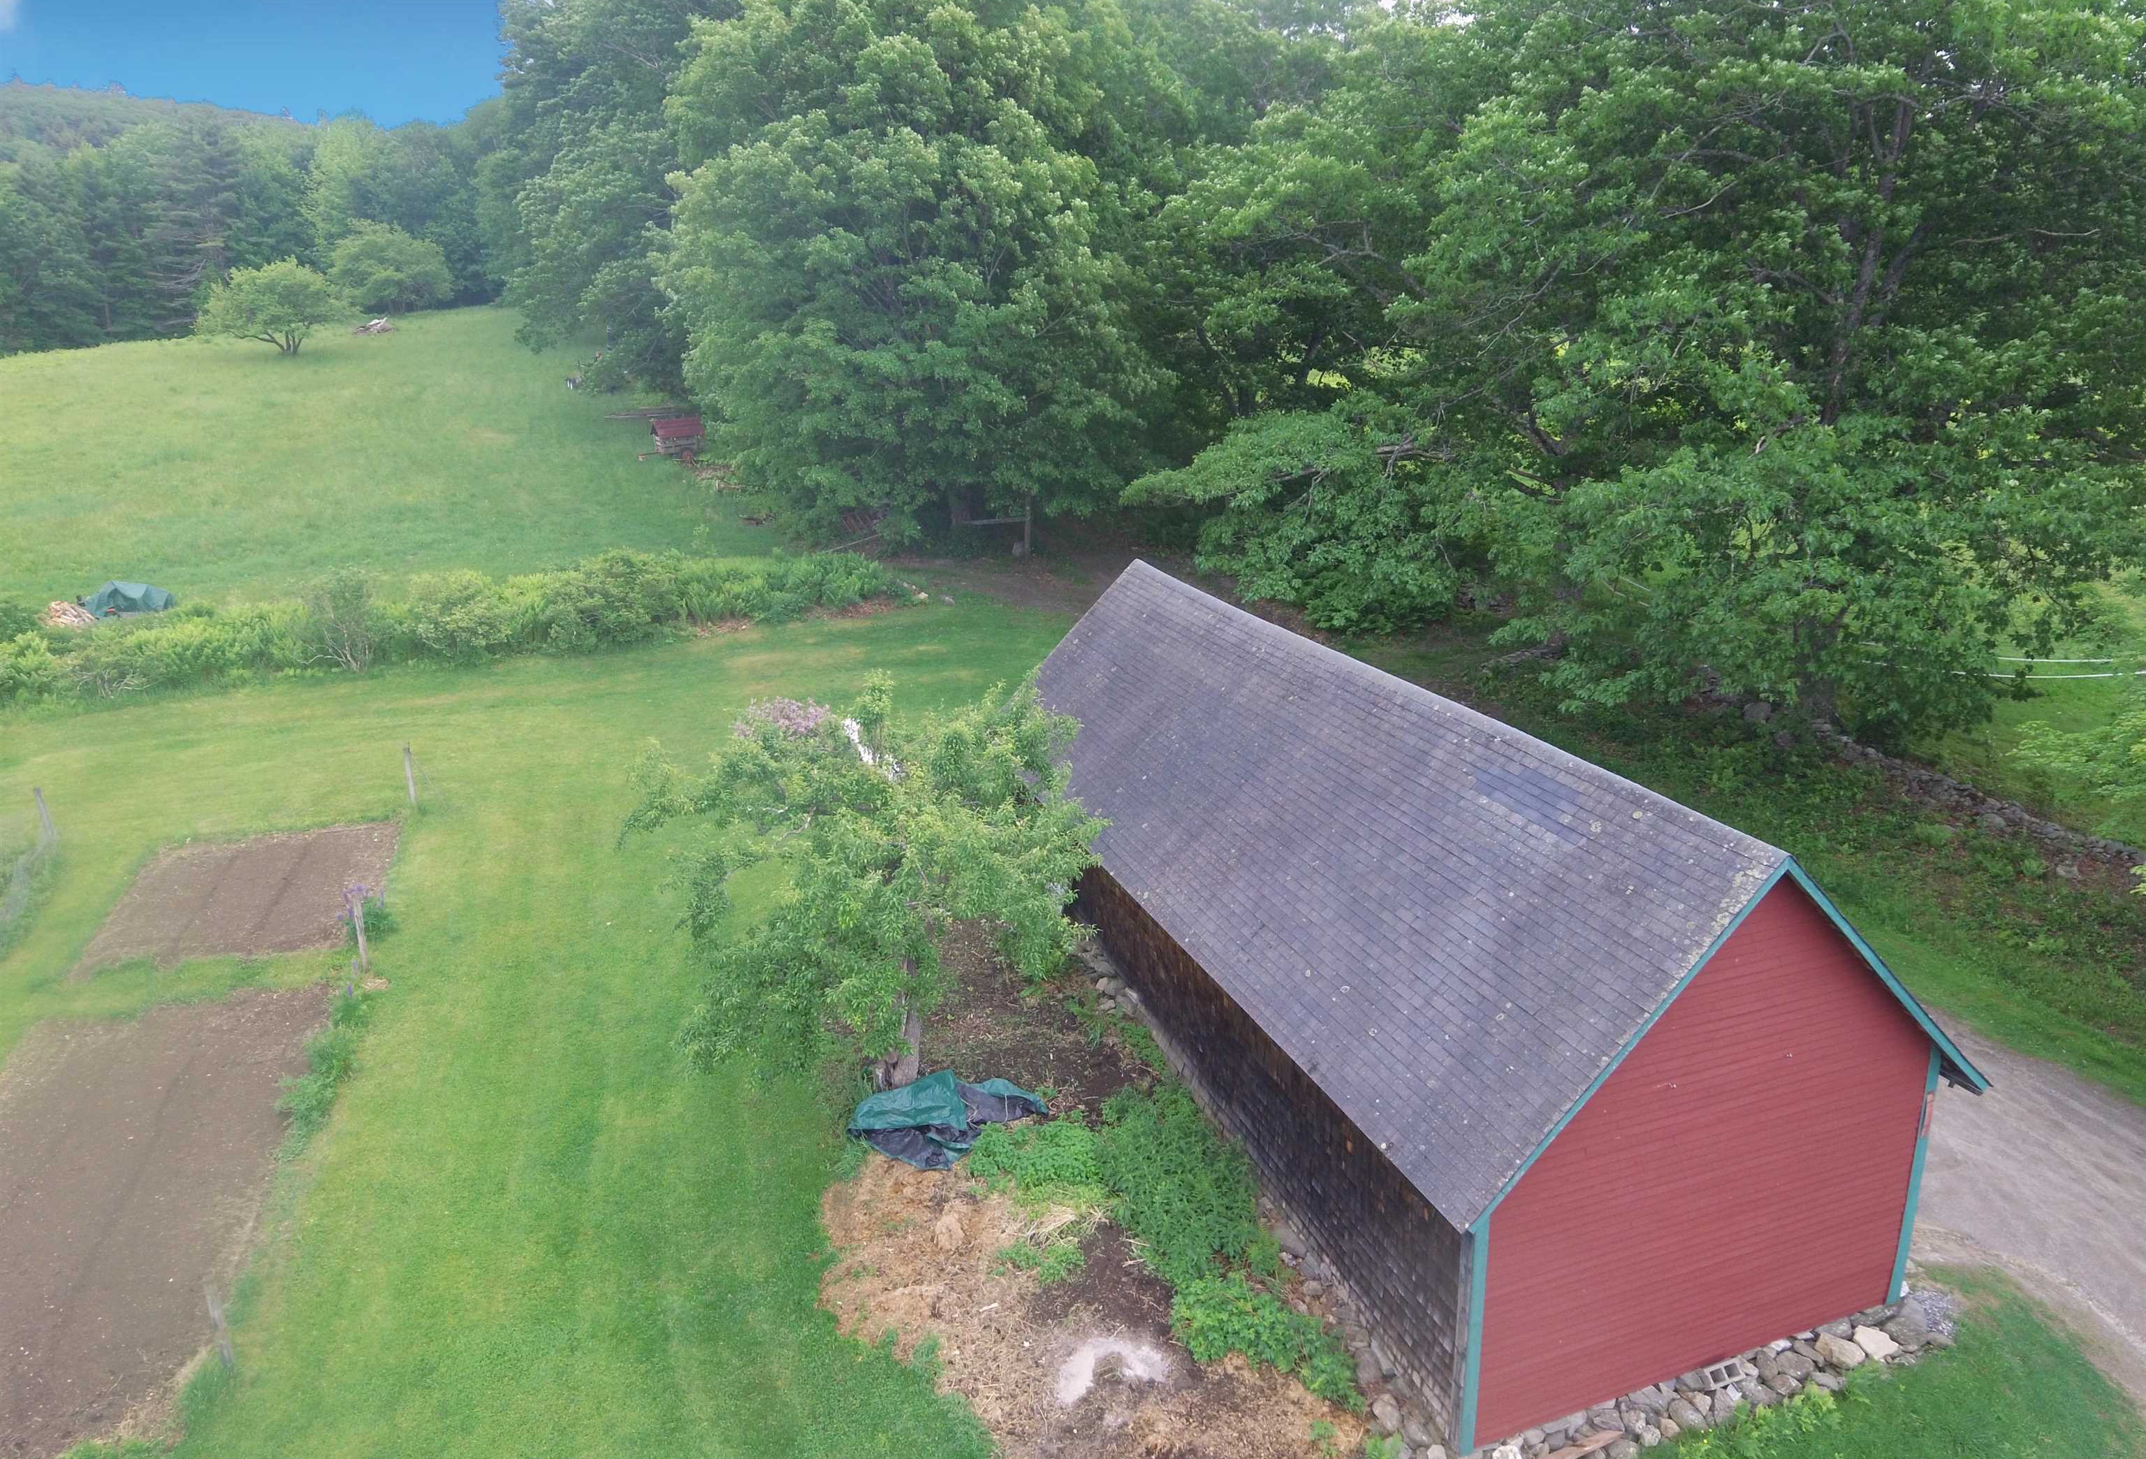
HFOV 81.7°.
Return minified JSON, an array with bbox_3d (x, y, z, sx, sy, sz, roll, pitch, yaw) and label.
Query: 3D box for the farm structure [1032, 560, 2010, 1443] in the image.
[{"bbox_3d":[3.369,1.386,15.803,5.600,4.850,12.900,-7,19,-19],"label":"farm structure"}]

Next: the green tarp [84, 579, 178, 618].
[{"bbox_3d":[-29.779,-4.121,38.918,2.350,1.000,1.700,-13,22,-36],"label":"green tarp"}]

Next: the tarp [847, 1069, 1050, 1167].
[{"bbox_3d":[-1.437,4.310,13.844,2.250,0.360,1.350,-2,18,-7],"label":"tarp"}]

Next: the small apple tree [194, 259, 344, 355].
[{"bbox_3d":[-48.529,-25.406,75.000,7.600,5.400,7.200,-11,21,-30],"label":"small apple tree"}]

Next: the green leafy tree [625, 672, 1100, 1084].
[{"bbox_3d":[-2.365,1.926,14.260,5.200,4.600,4.900,-3,18,-9],"label":"green leafy tree"}]

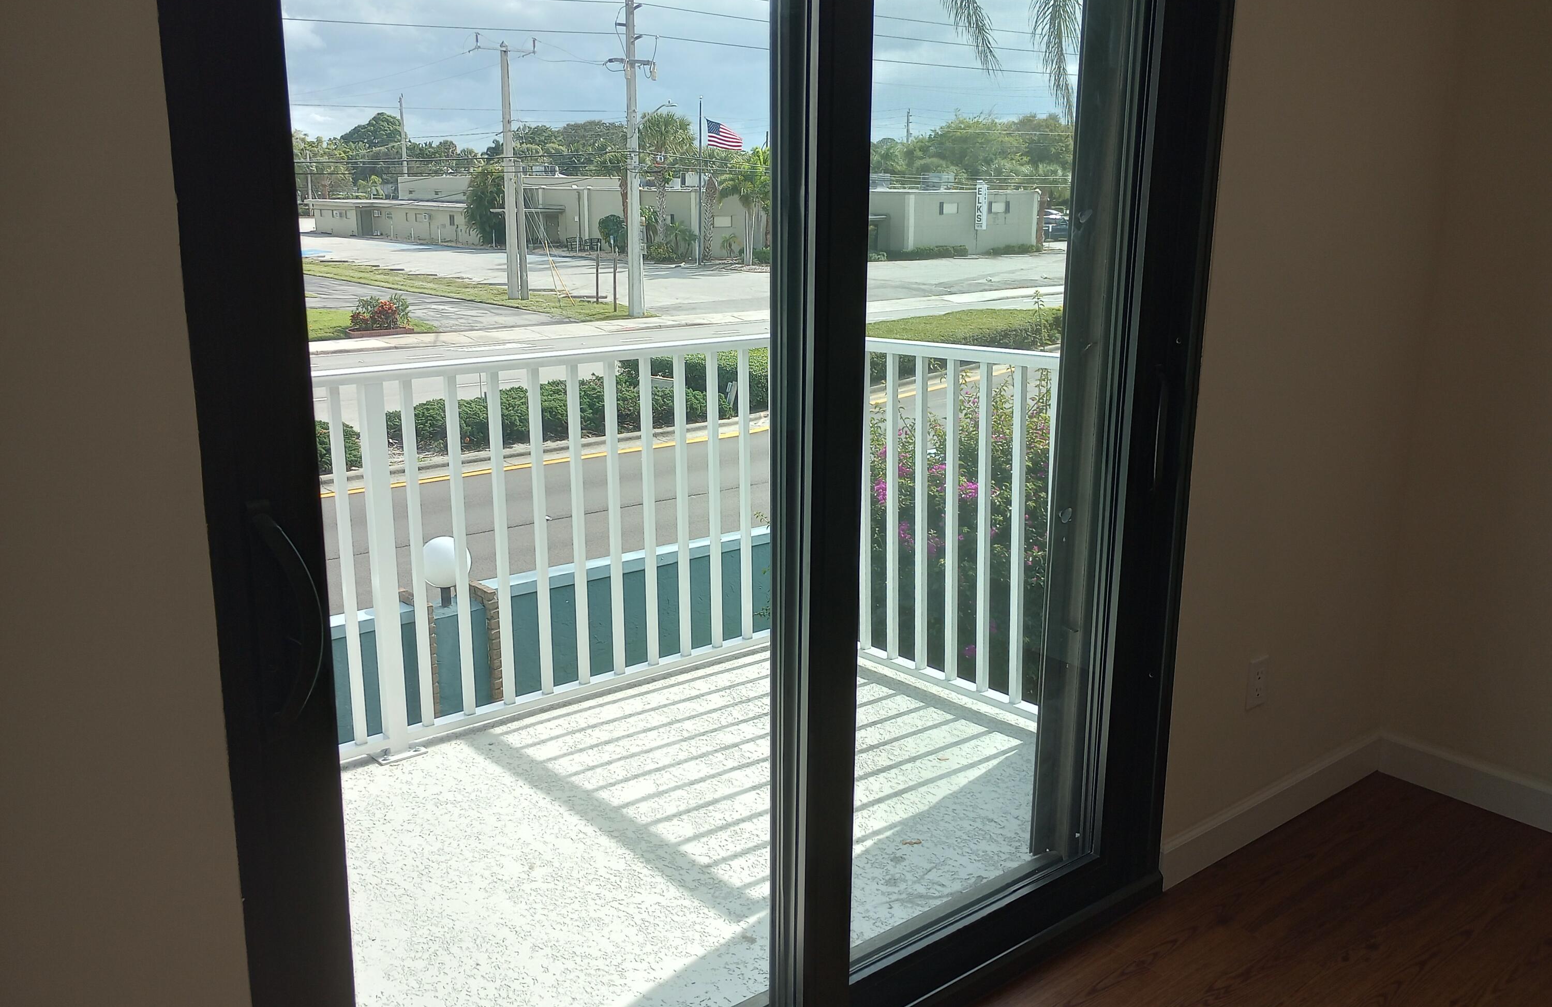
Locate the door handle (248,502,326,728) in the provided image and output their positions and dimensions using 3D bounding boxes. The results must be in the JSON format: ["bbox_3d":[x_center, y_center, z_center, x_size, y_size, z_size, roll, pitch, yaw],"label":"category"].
[{"bbox_3d":[-0.529,0.125,1.375,0.048,0.245,0.050,-10,17,-37],"label":"door handle"}]

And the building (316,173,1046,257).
[{"bbox_3d":[-9.116,-23.256,100.000,30.000,5.200,48.000,-12,18,-41],"label":"building"}]

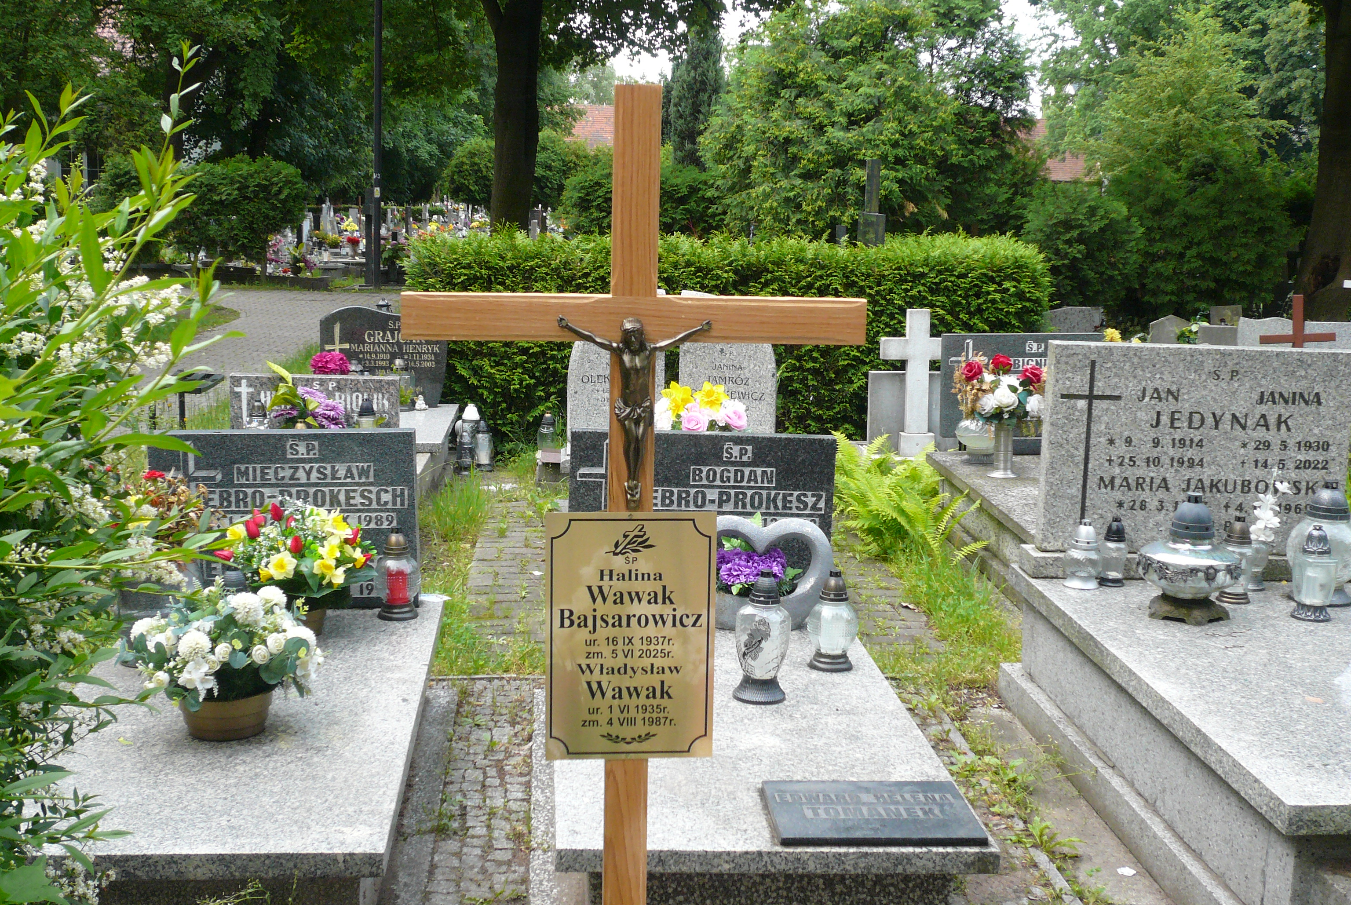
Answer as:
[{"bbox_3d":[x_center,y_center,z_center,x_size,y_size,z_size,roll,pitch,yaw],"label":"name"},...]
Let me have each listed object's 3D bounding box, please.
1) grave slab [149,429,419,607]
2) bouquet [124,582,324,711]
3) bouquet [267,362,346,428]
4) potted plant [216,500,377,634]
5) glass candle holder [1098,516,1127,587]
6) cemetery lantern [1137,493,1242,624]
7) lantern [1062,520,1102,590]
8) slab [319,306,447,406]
[{"bbox_3d":[-1.096,0.182,4.631,0.743,0.502,0.080,1,10,-5],"label":"grave slab"},{"bbox_3d":[-1.005,0.422,3.660,0.430,0.275,0.390,1,10,-5],"label":"bouquet"},{"bbox_3d":[-1.480,-0.179,6.578,0.317,0.368,0.270,1,10,-5],"label":"bouquet"},{"bbox_3d":[-1.030,0.304,4.493,0.430,0.360,0.370,1,10,-5],"label":"potted plant"},{"bbox_3d":[1.170,0.262,4.362,0.076,0.181,0.076,1,10,-5],"label":"glass candle holder"},{"bbox_3d":[1.292,0.253,4.078,0.259,0.304,0.259,1,10,-5],"label":"cemetery lantern"},{"bbox_3d":[1.204,0.292,4.843,0.112,0.195,0.112,1,10,-5],"label":"lantern"},{"bbox_3d":[-1.534,-0.512,8.658,0.660,0.527,0.075,0,10,-8],"label":"slab"}]

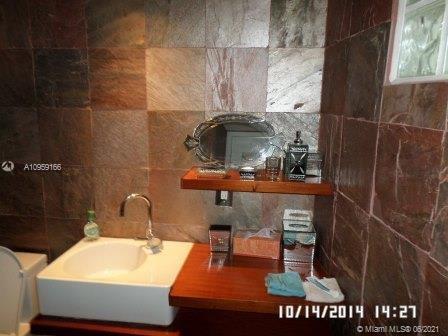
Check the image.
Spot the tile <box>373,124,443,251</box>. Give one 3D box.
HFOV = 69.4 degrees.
[{"bbox_3d":[0.490,0.032,0.892,0.015,0.302,0.302,1,11,-1],"label":"tile"}]

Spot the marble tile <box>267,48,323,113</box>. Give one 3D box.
[{"bbox_3d":[0.349,-0.421,1.581,0.268,0.305,0.020,2,12,5],"label":"marble tile"}]

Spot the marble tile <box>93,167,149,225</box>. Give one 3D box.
[{"bbox_3d":[-0.564,0.150,1.783,0.302,0.302,0.015,2,11,5],"label":"marble tile"}]

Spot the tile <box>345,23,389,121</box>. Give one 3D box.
[{"bbox_3d":[0.504,-0.326,1.140,0.020,0.305,0.305,0,12,-2],"label":"tile"}]

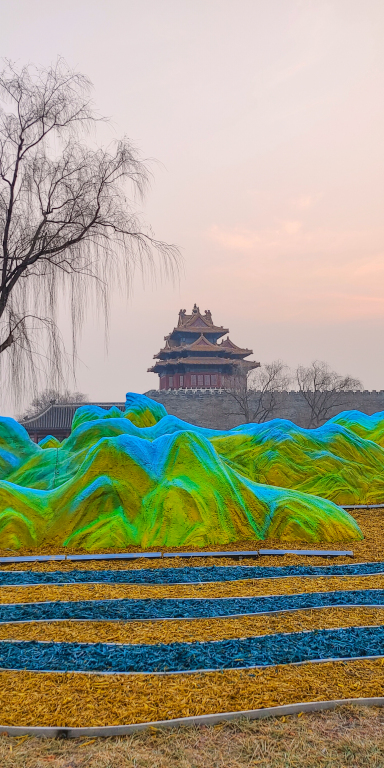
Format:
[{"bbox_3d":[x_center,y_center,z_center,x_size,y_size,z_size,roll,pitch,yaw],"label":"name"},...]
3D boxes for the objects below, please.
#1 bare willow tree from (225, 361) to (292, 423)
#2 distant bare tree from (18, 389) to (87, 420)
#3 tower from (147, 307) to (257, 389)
[{"bbox_3d":[9.429,3.299,95.072,8.940,13.260,8.500,-1,-5,0],"label":"bare willow tree"},{"bbox_3d":[-25.628,6.615,125.000,12.000,11.610,11.000,-1,-5,0],"label":"distant bare tree"},{"bbox_3d":[2.473,-6.244,128.055,20.000,17.690,20.000,0,-5,-10],"label":"tower"}]

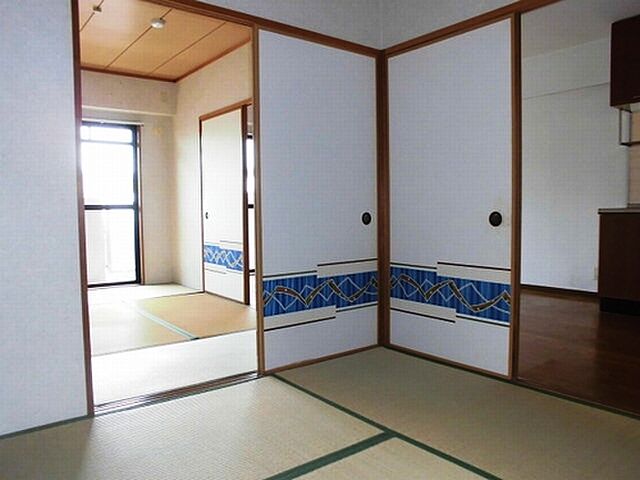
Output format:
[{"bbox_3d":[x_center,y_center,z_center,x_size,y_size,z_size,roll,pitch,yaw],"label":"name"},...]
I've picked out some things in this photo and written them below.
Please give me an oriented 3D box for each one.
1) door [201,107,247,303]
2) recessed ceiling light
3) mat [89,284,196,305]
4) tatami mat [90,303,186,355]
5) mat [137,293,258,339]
[{"bbox_3d":[-0.974,-0.317,4.799,0.035,1.790,0.920,-3,4,-38],"label":"door"},{"bbox_3d":[-1.355,-1.792,4.011,0.130,0.040,0.130,-3,4,-38],"label":"recessed ceiling light"},{"bbox_3d":[-2.193,0.600,4.971,1.740,0.035,0.870,-3,4,-38],"label":"mat"},{"bbox_3d":[-1.732,0.668,3.664,0.880,0.035,1.740,-3,4,-38],"label":"tatami mat"},{"bbox_3d":[-1.041,0.631,4.203,0.880,0.035,1.740,-3,4,-38],"label":"mat"}]

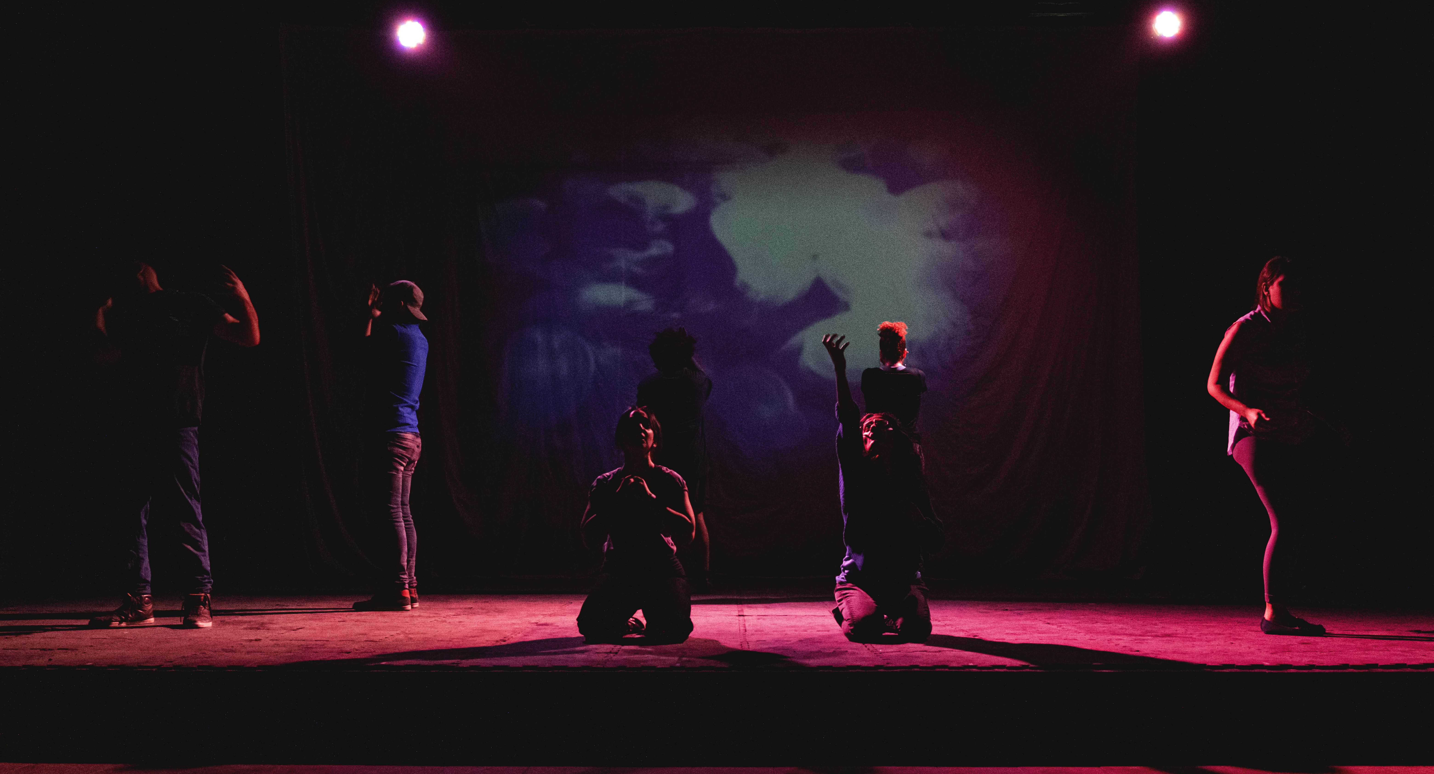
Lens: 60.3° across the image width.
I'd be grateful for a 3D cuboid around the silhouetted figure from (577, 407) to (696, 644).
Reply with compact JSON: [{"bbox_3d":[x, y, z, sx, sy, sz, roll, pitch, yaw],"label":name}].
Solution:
[{"bbox_3d":[-0.348,0.589,5.368,0.490,1.006,0.620,0,-5,0],"label":"silhouetted figure"}]

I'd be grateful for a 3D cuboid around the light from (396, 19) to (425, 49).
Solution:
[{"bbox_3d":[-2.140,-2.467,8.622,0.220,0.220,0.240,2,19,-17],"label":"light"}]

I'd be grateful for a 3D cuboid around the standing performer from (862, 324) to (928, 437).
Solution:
[{"bbox_3d":[1.099,0.445,7.692,0.440,1.730,0.360,0,-5,3],"label":"standing performer"}]

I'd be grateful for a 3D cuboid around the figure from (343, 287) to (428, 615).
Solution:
[{"bbox_3d":[-1.797,0.314,6.700,0.420,1.805,0.460,-2,-6,21],"label":"figure"}]

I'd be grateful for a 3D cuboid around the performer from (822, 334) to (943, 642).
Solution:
[{"bbox_3d":[0.721,0.429,5.384,0.500,1.328,0.620,0,-5,5],"label":"performer"}]

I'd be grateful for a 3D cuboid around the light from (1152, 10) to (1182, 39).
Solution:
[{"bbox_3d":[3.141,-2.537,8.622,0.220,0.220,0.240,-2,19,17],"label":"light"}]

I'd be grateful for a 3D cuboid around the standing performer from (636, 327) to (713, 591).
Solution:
[{"bbox_3d":[-0.283,0.471,8.091,0.500,1.752,0.400,0,-5,3],"label":"standing performer"}]

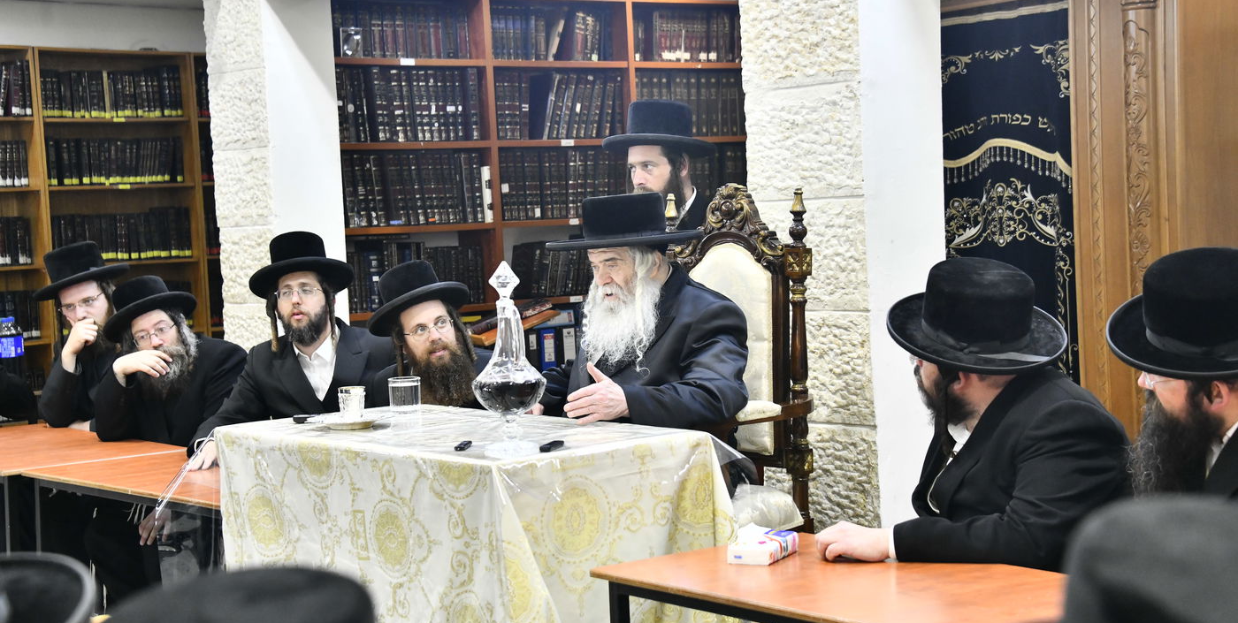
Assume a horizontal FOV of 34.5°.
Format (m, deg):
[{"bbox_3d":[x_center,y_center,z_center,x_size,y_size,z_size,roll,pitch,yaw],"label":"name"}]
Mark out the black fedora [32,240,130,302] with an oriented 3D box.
[{"bbox_3d":[-1.798,-0.136,6.650,0.325,0.135,0.355,-17,6,2],"label":"black fedora"}]

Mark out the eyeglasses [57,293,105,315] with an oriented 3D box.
[{"bbox_3d":[-1.765,-0.029,6.550,0.140,0.042,0.135,-16,3,15],"label":"eyeglasses"}]

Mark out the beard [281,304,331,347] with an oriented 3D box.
[{"bbox_3d":[-0.949,0.044,6.050,0.148,0.135,0.125,-2,3,13],"label":"beard"}]

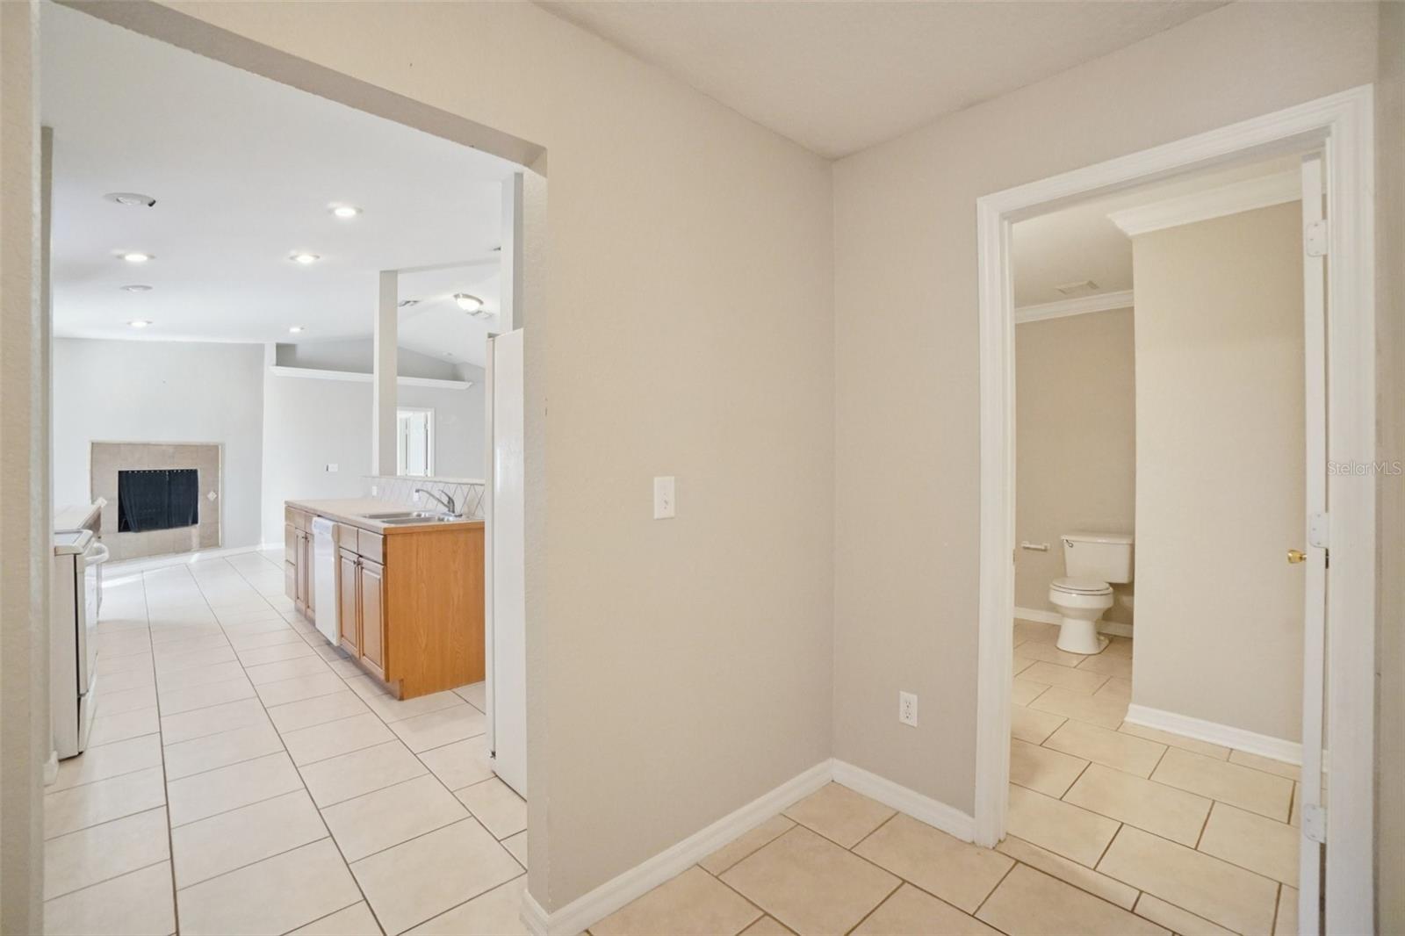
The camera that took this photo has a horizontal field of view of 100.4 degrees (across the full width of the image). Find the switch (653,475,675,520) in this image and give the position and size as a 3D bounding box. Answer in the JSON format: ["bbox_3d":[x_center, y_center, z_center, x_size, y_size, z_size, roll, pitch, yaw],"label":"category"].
[{"bbox_3d":[-0.112,0.089,1.742,0.074,0.120,0.013,0,0,-43],"label":"switch"}]

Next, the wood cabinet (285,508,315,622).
[{"bbox_3d":[-3.035,0.788,4.936,0.620,0.880,1.210,0,0,-44],"label":"wood cabinet"}]

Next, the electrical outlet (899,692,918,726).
[{"bbox_3d":[0.726,0.849,2.058,0.010,0.114,0.070,0,0,-44],"label":"electrical outlet"}]

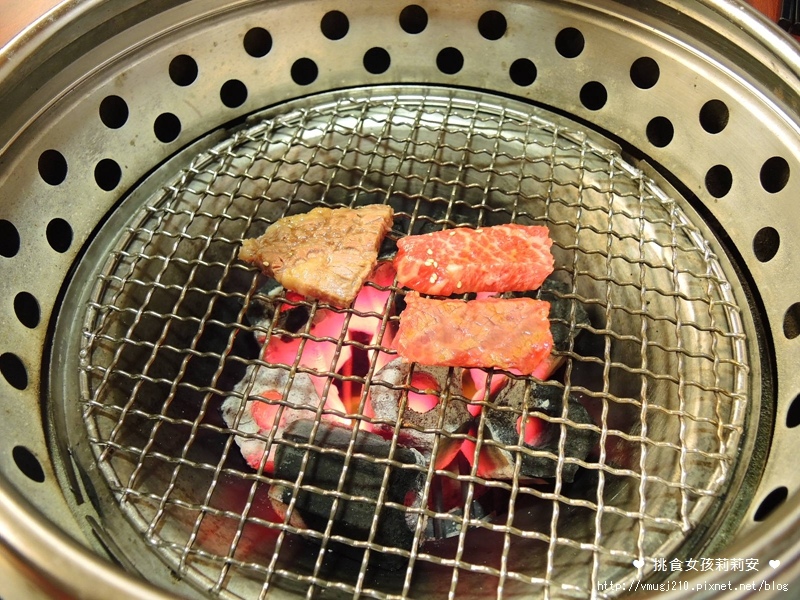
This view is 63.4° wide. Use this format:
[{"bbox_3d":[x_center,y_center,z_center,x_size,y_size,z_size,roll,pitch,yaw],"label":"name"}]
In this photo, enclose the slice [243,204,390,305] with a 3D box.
[{"bbox_3d":[-0.039,-0.027,0.296,0.061,0.010,0.056,14,54,11],"label":"slice"}]

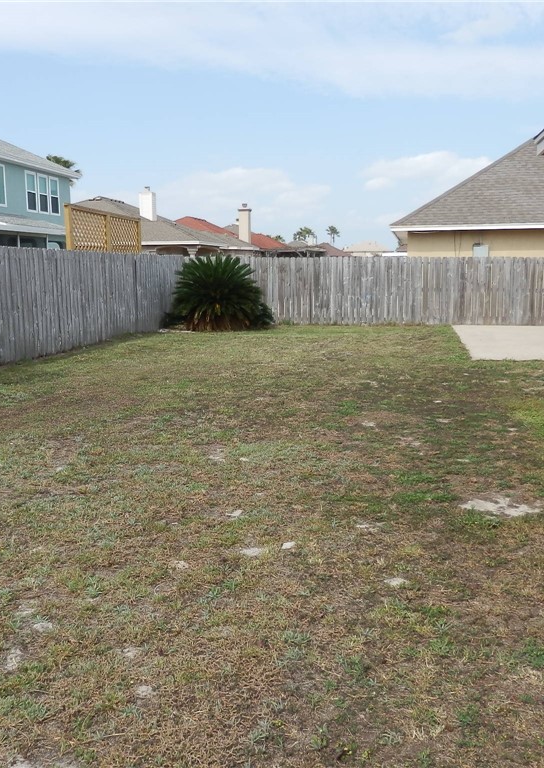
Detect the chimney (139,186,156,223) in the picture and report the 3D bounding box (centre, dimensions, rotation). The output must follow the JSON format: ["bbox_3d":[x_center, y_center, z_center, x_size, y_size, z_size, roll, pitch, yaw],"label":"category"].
[{"bbox_3d":[-6.284,-9.128,37.741,0.700,1.710,0.680,2,9,12],"label":"chimney"}]

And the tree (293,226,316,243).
[{"bbox_3d":[4.829,-19.584,110.298,3.570,7.510,3.570,0,9,0],"label":"tree"}]

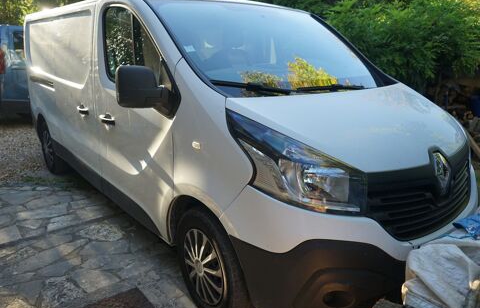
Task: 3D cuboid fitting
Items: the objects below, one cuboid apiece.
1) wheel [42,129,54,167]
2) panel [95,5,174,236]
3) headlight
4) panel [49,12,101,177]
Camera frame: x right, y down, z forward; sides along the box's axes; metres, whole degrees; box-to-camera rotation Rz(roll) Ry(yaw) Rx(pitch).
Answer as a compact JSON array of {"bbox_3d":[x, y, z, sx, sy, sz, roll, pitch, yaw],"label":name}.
[{"bbox_3d":[-2.397,-0.081,4.806,0.160,0.430,0.430,-12,20,-38],"label":"wheel"},{"bbox_3d":[-0.686,-0.261,2.495,0.200,1.460,1.220,-12,20,-38],"label":"panel"},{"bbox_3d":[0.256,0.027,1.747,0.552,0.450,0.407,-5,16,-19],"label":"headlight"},{"bbox_3d":[-1.425,-0.531,3.349,0.200,1.410,1.180,-12,20,-38],"label":"panel"}]

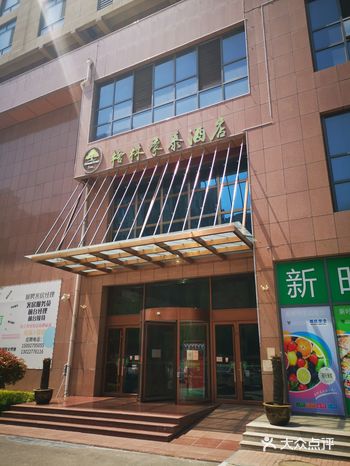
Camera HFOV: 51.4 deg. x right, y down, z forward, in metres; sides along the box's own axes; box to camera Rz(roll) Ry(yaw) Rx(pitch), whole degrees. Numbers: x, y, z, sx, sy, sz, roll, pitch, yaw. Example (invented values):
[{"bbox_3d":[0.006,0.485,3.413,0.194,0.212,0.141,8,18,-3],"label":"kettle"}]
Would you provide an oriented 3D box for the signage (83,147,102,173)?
[{"bbox_3d":[-3.437,-3.044,15.101,1.061,1.238,0.125,-9,-21,25],"label":"signage"}]

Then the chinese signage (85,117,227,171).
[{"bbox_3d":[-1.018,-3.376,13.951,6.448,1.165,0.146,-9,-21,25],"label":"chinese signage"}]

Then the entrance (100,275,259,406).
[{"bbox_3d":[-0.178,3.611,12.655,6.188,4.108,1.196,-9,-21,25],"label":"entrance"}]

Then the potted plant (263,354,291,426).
[{"bbox_3d":[2.240,3.451,8.048,0.614,1.383,0.614,-9,-21,25],"label":"potted plant"}]

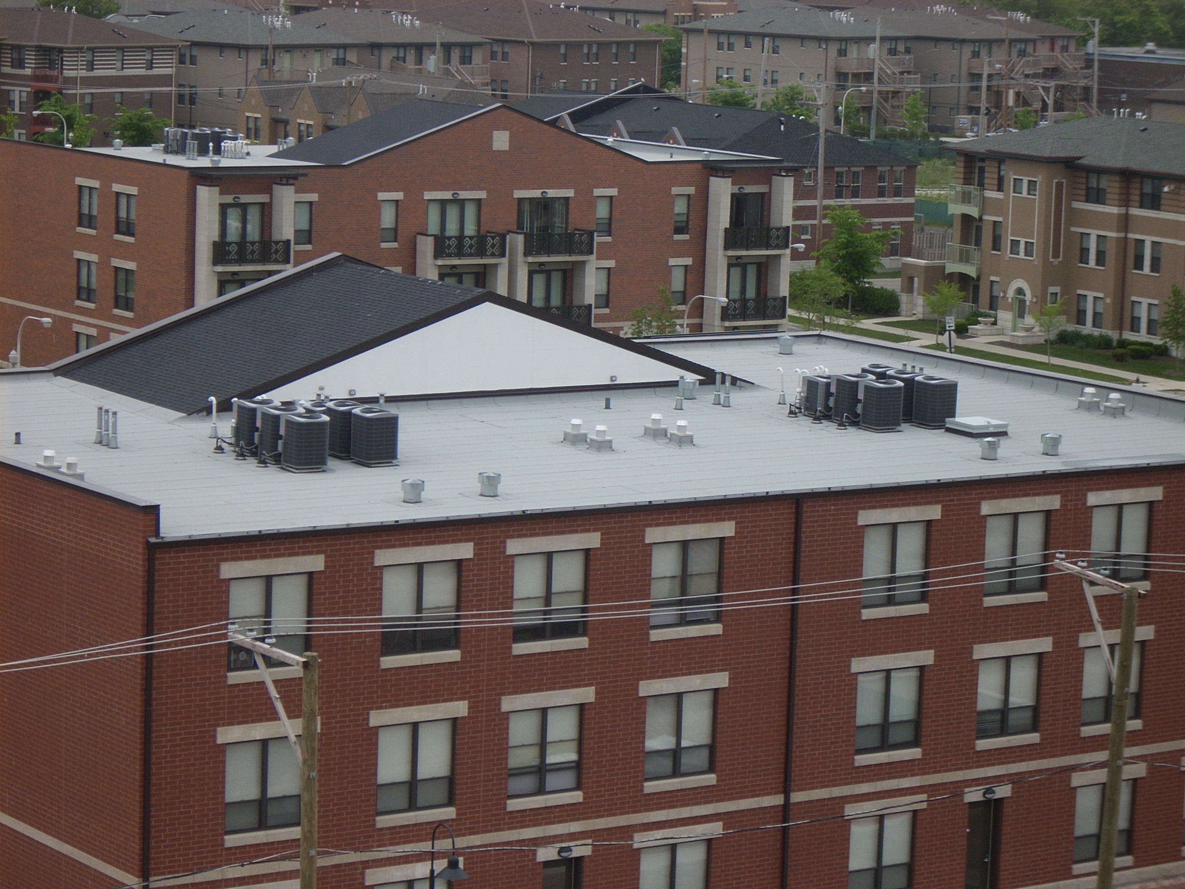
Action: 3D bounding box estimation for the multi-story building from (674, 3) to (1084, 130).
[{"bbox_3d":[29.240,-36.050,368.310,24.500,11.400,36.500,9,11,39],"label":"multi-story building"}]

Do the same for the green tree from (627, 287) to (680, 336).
[{"bbox_3d":[2.440,-4.000,161.360,2.500,5.110,2.500,2,8,0],"label":"green tree"}]

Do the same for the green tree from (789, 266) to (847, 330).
[{"bbox_3d":[11.270,-7.530,195.220,3.100,3.040,3.100,2,8,0],"label":"green tree"}]

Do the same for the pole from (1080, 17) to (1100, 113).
[{"bbox_3d":[47.150,-35.120,367.780,2.500,10.940,0.350,9,11,39],"label":"pole"}]

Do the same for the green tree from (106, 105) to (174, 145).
[{"bbox_3d":[-31.030,-20.350,264.410,4.700,5.800,4.700,2,8,0],"label":"green tree"}]

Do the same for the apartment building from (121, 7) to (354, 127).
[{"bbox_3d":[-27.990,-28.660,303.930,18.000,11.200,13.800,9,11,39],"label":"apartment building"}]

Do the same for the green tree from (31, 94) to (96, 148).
[{"bbox_3d":[-35.400,-20.080,258.470,4.500,6.660,4.500,2,8,0],"label":"green tree"}]

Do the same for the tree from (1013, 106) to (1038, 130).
[{"bbox_3d":[38.880,-28.770,348.240,2.200,3.370,2.200,2,8,0],"label":"tree"}]

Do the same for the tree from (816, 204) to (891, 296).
[{"bbox_3d":[13.420,-9.730,202.390,4.200,5.500,4.200,2,8,0],"label":"tree"}]

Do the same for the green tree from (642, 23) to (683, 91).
[{"bbox_3d":[7.150,-38.130,388.590,6.000,8.230,6.000,2,8,0],"label":"green tree"}]

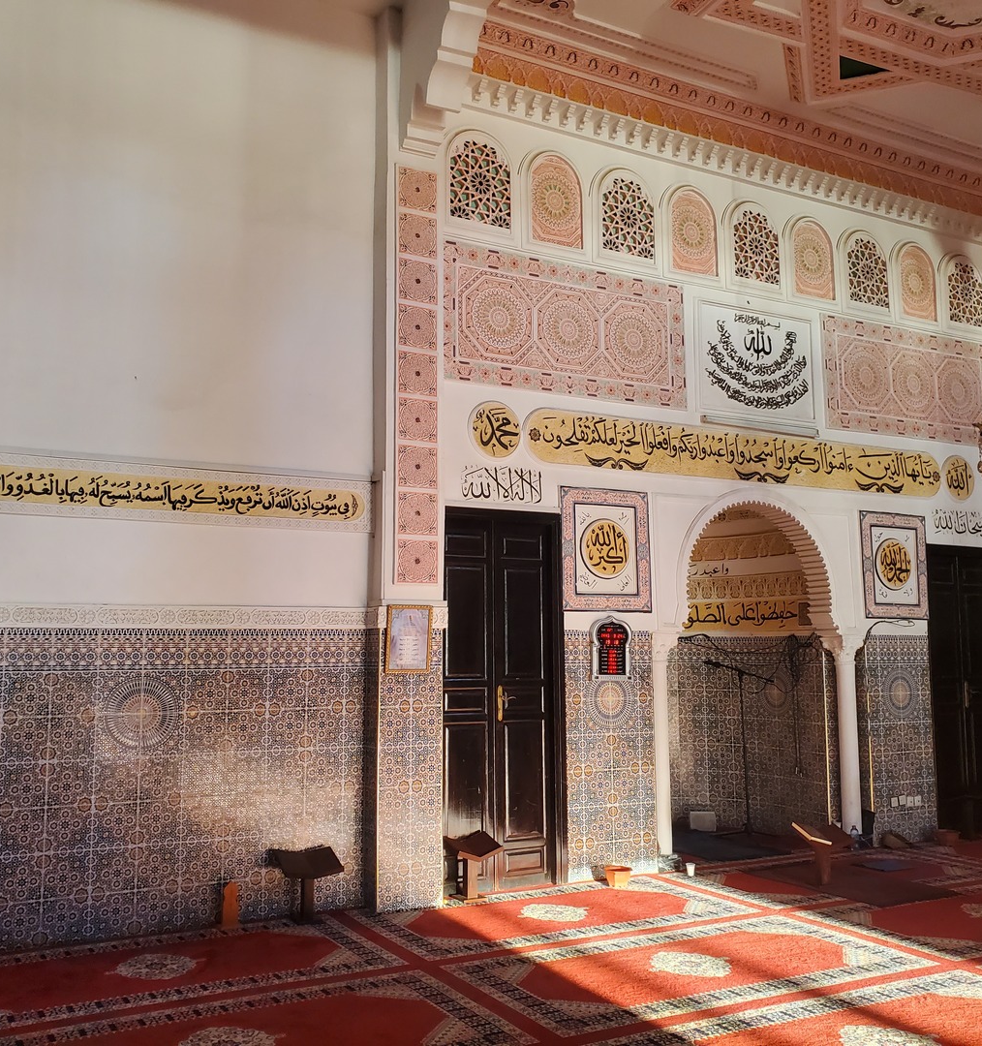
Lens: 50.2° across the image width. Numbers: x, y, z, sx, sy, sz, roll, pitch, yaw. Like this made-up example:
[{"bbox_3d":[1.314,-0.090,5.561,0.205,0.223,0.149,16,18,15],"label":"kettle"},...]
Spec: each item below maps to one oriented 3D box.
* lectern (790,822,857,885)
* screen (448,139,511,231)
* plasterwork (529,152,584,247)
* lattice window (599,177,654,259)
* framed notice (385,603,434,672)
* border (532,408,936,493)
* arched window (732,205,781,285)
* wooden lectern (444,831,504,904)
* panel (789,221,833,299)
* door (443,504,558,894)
[{"bbox_3d":[2.255,2.256,7.118,0.320,0.380,0.270,1,-8,-11],"label":"lectern"},{"bbox_3d":[-0.073,-2.437,7.573,0.480,0.640,0.060,4,-8,-26],"label":"screen"},{"bbox_3d":[0.449,-2.295,7.464,0.427,0.668,0.060,3,-7,-27],"label":"plasterwork"},{"bbox_3d":[0.992,-2.261,7.743,0.467,0.619,0.060,3,-7,-27],"label":"lattice window"},{"bbox_3d":[-0.508,0.732,6.571,0.310,0.420,0.025,4,-8,-26],"label":"framed notice"},{"bbox_3d":[2.131,-0.524,8.370,4.190,0.400,0.040,4,-8,-26],"label":"border"},{"bbox_3d":[2.187,-2.284,8.676,0.470,0.630,0.060,4,-8,-26],"label":"arched window"},{"bbox_3d":[-0.122,2.207,6.720,0.330,0.380,0.280,4,-9,-31],"label":"wooden lectern"},{"bbox_3d":[2.744,-2.246,8.936,0.440,0.680,0.050,4,-8,-26],"label":"panel"},{"bbox_3d":[0.030,1.177,7.134,1.010,2.530,0.100,4,-8,-26],"label":"door"}]

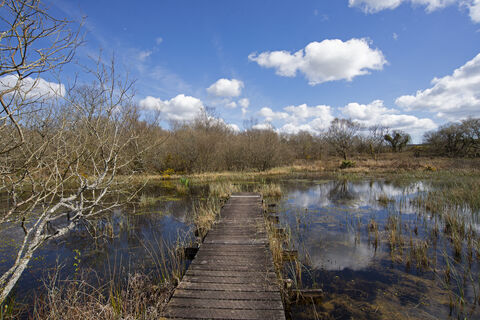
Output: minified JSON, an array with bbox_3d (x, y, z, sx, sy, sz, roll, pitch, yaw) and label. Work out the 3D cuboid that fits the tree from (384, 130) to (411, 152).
[{"bbox_3d":[52.500,-6.080,80.000,8.670,7.500,8.230,0,1,0],"label":"tree"}]

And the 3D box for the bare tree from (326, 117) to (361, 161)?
[{"bbox_3d":[25.010,-4.890,58.000,8.220,10.270,7.810,0,1,0],"label":"bare tree"}]

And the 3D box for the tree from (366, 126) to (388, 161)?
[{"bbox_3d":[28.070,-3.470,49.000,4.490,7.550,4.270,0,1,0],"label":"tree"}]

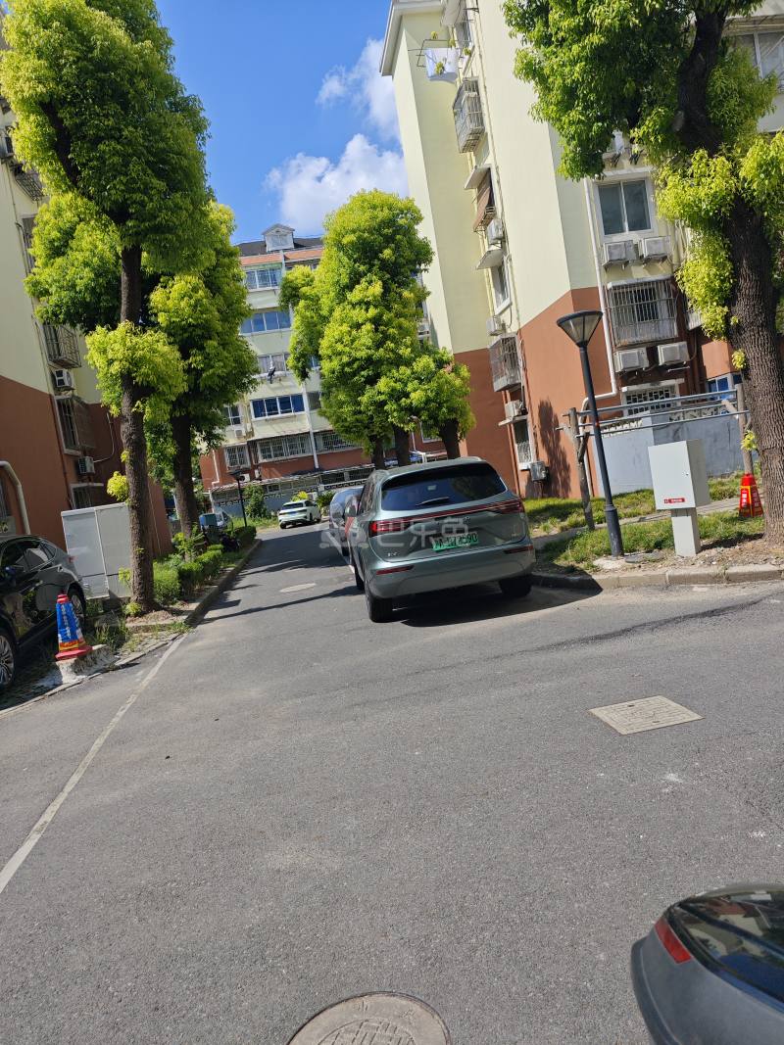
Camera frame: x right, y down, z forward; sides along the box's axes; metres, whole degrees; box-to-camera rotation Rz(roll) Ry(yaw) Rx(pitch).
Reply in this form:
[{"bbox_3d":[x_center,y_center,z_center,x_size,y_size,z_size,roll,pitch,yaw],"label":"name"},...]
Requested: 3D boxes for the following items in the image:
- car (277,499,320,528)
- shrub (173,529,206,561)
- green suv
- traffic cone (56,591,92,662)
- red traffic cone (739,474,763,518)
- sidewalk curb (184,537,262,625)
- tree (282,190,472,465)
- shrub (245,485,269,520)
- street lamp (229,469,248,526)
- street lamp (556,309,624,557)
[{"bbox_3d":[-5.495,-0.589,41.583,1.830,1.480,4.500,-9,3,2],"label":"car"},{"bbox_3d":[-4.936,0.676,17.019,0.804,0.985,0.850,-9,3,0],"label":"shrub"},{"bbox_3d":[0.401,0.081,9.344,1.900,1.670,4.720,-9,3,-6],"label":"green suv"},{"bbox_3d":[-3.604,1.133,7.791,0.315,0.715,0.315,-9,3,-3],"label":"traffic cone"},{"bbox_3d":[5.604,-0.413,10.840,0.300,0.710,0.300,-10,3,-18],"label":"red traffic cone"},{"bbox_3d":[-4.255,1.069,19.741,0.150,0.150,20.787,-9,3,-8],"label":"sidewalk curb"},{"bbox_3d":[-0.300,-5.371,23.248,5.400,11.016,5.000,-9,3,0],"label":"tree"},{"bbox_3d":[-8.698,-1.100,44.934,1.450,2.636,1.450,-9,3,-11],"label":"shrub"},{"bbox_3d":[-7.055,-0.901,32.941,0.600,3.260,0.600,-9,3,0],"label":"street lamp"},{"bbox_3d":[2.759,-1.182,9.274,0.610,3.284,0.610,-8,3,17],"label":"street lamp"}]

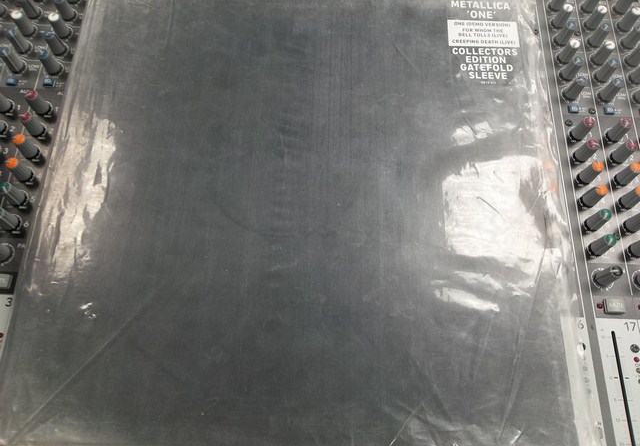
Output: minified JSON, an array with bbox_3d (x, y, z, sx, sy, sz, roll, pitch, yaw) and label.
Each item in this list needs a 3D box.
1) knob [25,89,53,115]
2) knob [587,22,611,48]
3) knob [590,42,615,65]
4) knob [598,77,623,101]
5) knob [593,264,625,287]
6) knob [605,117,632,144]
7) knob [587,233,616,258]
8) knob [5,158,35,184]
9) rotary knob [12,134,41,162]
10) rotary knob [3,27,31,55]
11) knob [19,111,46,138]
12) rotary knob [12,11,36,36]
[{"bbox_3d":[-0.194,-0.083,0.342,0.011,0.015,0.011,-21,71,-10],"label":"knob"},{"bbox_3d":[0.209,-0.141,0.372,0.012,0.016,0.012,1,69,-2],"label":"knob"},{"bbox_3d":[0.213,-0.128,0.374,0.011,0.016,0.011,1,69,-2],"label":"knob"},{"bbox_3d":[0.211,-0.097,0.361,0.011,0.015,0.011,1,69,-2],"label":"knob"},{"bbox_3d":[0.177,0.031,0.304,0.012,0.016,0.012,-3,69,-3],"label":"knob"},{"bbox_3d":[0.211,-0.066,0.351,0.011,0.016,0.011,27,71,8],"label":"knob"},{"bbox_3d":[0.178,0.013,0.312,0.012,0.016,0.012,1,69,-2],"label":"knob"},{"bbox_3d":[-0.196,-0.035,0.324,0.011,0.015,0.011,0,69,-2],"label":"knob"},{"bbox_3d":[-0.191,-0.051,0.323,0.012,0.016,0.012,7,69,1],"label":"rotary knob"},{"bbox_3d":[-0.218,-0.132,0.360,0.011,0.015,0.011,-34,74,-14],"label":"rotary knob"},{"bbox_3d":[-0.191,-0.066,0.329,0.012,0.016,0.012,0,69,-2],"label":"knob"},{"bbox_3d":[-0.218,-0.146,0.366,0.011,0.016,0.011,1,69,-2],"label":"rotary knob"}]

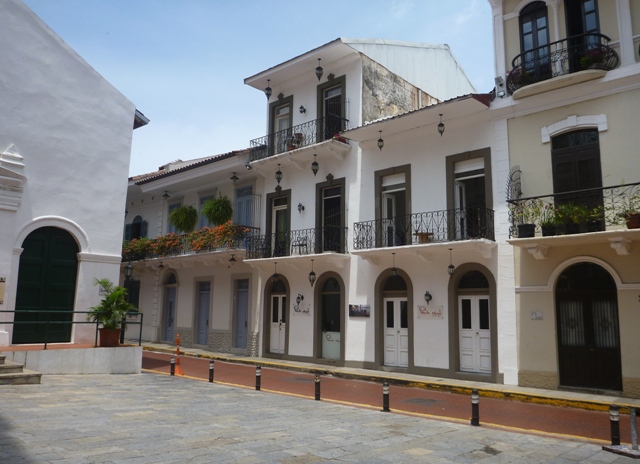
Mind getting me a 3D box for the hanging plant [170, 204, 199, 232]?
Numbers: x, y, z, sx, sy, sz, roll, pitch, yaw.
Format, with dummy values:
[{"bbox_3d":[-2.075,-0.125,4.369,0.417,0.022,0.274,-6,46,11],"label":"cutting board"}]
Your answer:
[{"bbox_3d":[-5.778,-0.574,21.996,1.037,1.110,1.001,1,-9,0],"label":"hanging plant"}]

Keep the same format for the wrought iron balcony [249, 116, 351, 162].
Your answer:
[{"bbox_3d":[-0.890,-3.413,19.896,4.320,0.930,1.000,-7,-12,41],"label":"wrought iron balcony"}]

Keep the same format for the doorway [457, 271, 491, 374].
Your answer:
[{"bbox_3d":[4.457,2.576,14.926,1.077,2.940,0.240,-7,-12,41],"label":"doorway"}]

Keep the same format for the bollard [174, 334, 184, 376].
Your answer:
[{"bbox_3d":[-4.084,3.593,15.151,0.255,1.174,0.255,-7,-12,41],"label":"bollard"}]

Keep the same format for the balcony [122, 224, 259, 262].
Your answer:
[{"bbox_3d":[-6.393,0.673,24.279,9.400,0.950,1.100,-7,-12,43],"label":"balcony"}]

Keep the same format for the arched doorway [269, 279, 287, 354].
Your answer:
[{"bbox_3d":[-1.590,3.286,20.226,1.033,2.890,0.240,-7,-12,41],"label":"arched doorway"}]

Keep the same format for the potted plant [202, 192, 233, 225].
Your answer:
[{"bbox_3d":[-4.063,-0.912,20.522,1.056,1.201,1.019,1,-9,0],"label":"potted plant"}]

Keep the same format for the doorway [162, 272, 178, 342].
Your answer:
[{"bbox_3d":[-7.334,3.696,25.574,1.181,3.377,0.240,-7,-12,43],"label":"doorway"}]

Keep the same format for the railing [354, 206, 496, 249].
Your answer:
[{"bbox_3d":[3.044,0.016,15.804,4.320,0.910,1.000,-7,-12,41],"label":"railing"}]

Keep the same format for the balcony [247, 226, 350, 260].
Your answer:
[{"bbox_3d":[-0.860,0.479,18.027,4.186,0.874,0.910,-7,-12,41],"label":"balcony"}]

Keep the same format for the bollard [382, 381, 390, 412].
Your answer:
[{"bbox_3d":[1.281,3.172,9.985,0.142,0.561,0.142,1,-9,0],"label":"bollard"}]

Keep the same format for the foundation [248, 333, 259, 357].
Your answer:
[{"bbox_3d":[-2.673,4.546,20.893,0.611,0.964,0.180,-7,-12,41],"label":"foundation"}]

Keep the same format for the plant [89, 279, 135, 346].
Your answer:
[{"bbox_3d":[-6.907,2.682,17.312,1.420,2.200,1.400,-7,-12,41],"label":"plant"}]

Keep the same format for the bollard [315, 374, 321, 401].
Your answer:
[{"bbox_3d":[-0.039,3.353,11.186,0.116,0.550,0.116,1,-9,0],"label":"bollard"}]

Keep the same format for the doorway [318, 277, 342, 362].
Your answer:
[{"bbox_3d":[0.390,2.859,17.285,0.983,2.694,0.291,-7,-12,41],"label":"doorway"}]

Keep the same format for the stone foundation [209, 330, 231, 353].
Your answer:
[{"bbox_3d":[-4.014,4.396,20.806,1.383,0.892,0.182,-7,-12,41],"label":"stone foundation"}]

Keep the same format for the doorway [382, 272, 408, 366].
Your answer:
[{"bbox_3d":[2.447,2.830,16.684,1.042,2.920,0.240,-7,-12,41],"label":"doorway"}]

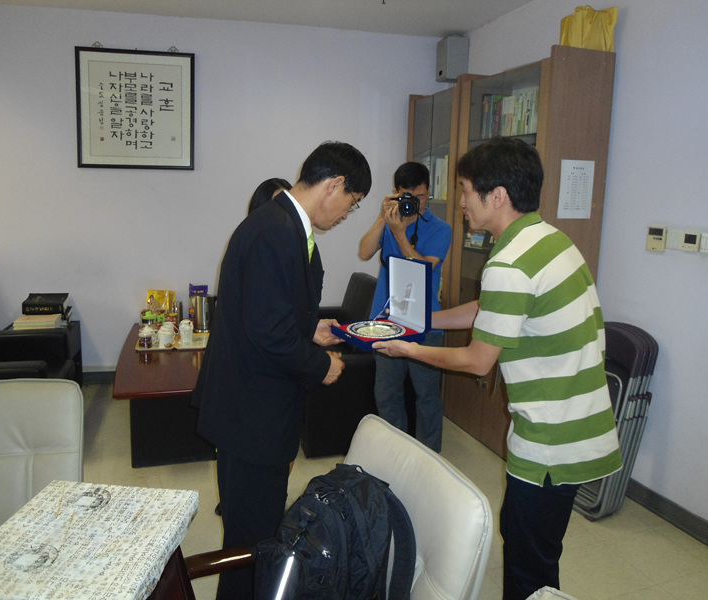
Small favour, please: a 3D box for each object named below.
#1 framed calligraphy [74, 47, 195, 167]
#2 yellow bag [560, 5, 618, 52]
[{"bbox_3d":[-1.666,-1.455,4.612,0.860,0.885,0.030,-1,9,-13],"label":"framed calligraphy"},{"bbox_3d":[1.236,-1.425,3.166,0.300,0.235,0.140,-2,9,-19],"label":"yellow bag"}]

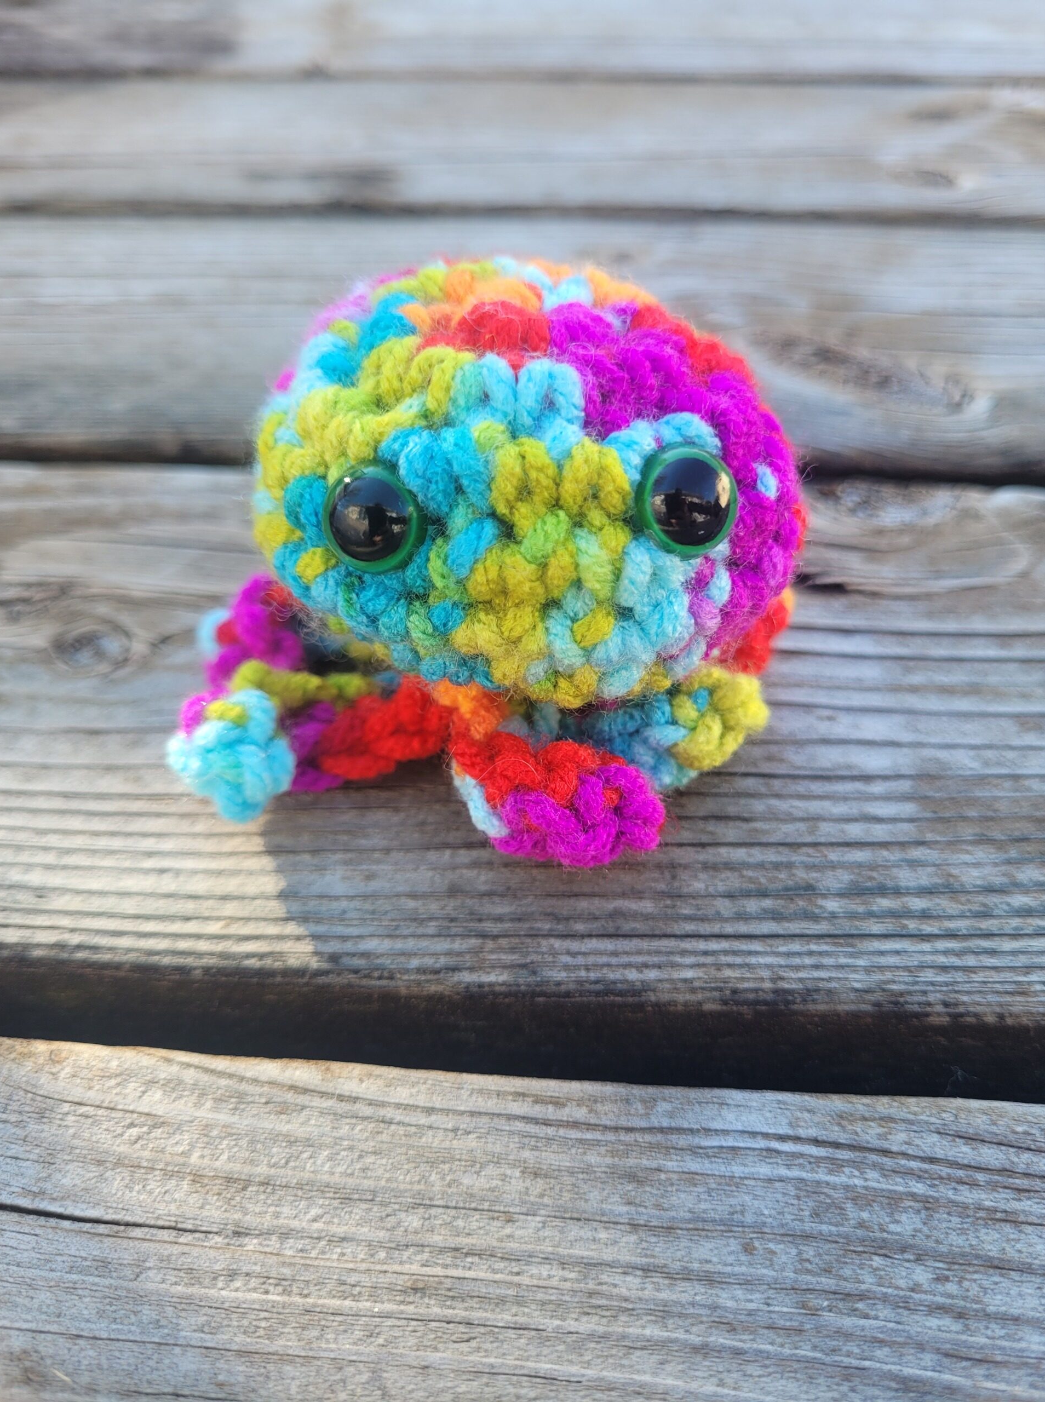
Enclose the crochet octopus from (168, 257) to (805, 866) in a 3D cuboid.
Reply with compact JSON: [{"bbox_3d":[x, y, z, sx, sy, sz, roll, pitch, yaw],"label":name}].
[{"bbox_3d":[-0.005,-0.030,0.169,0.105,0.074,0.083,0,46,1],"label":"crochet octopus"}]

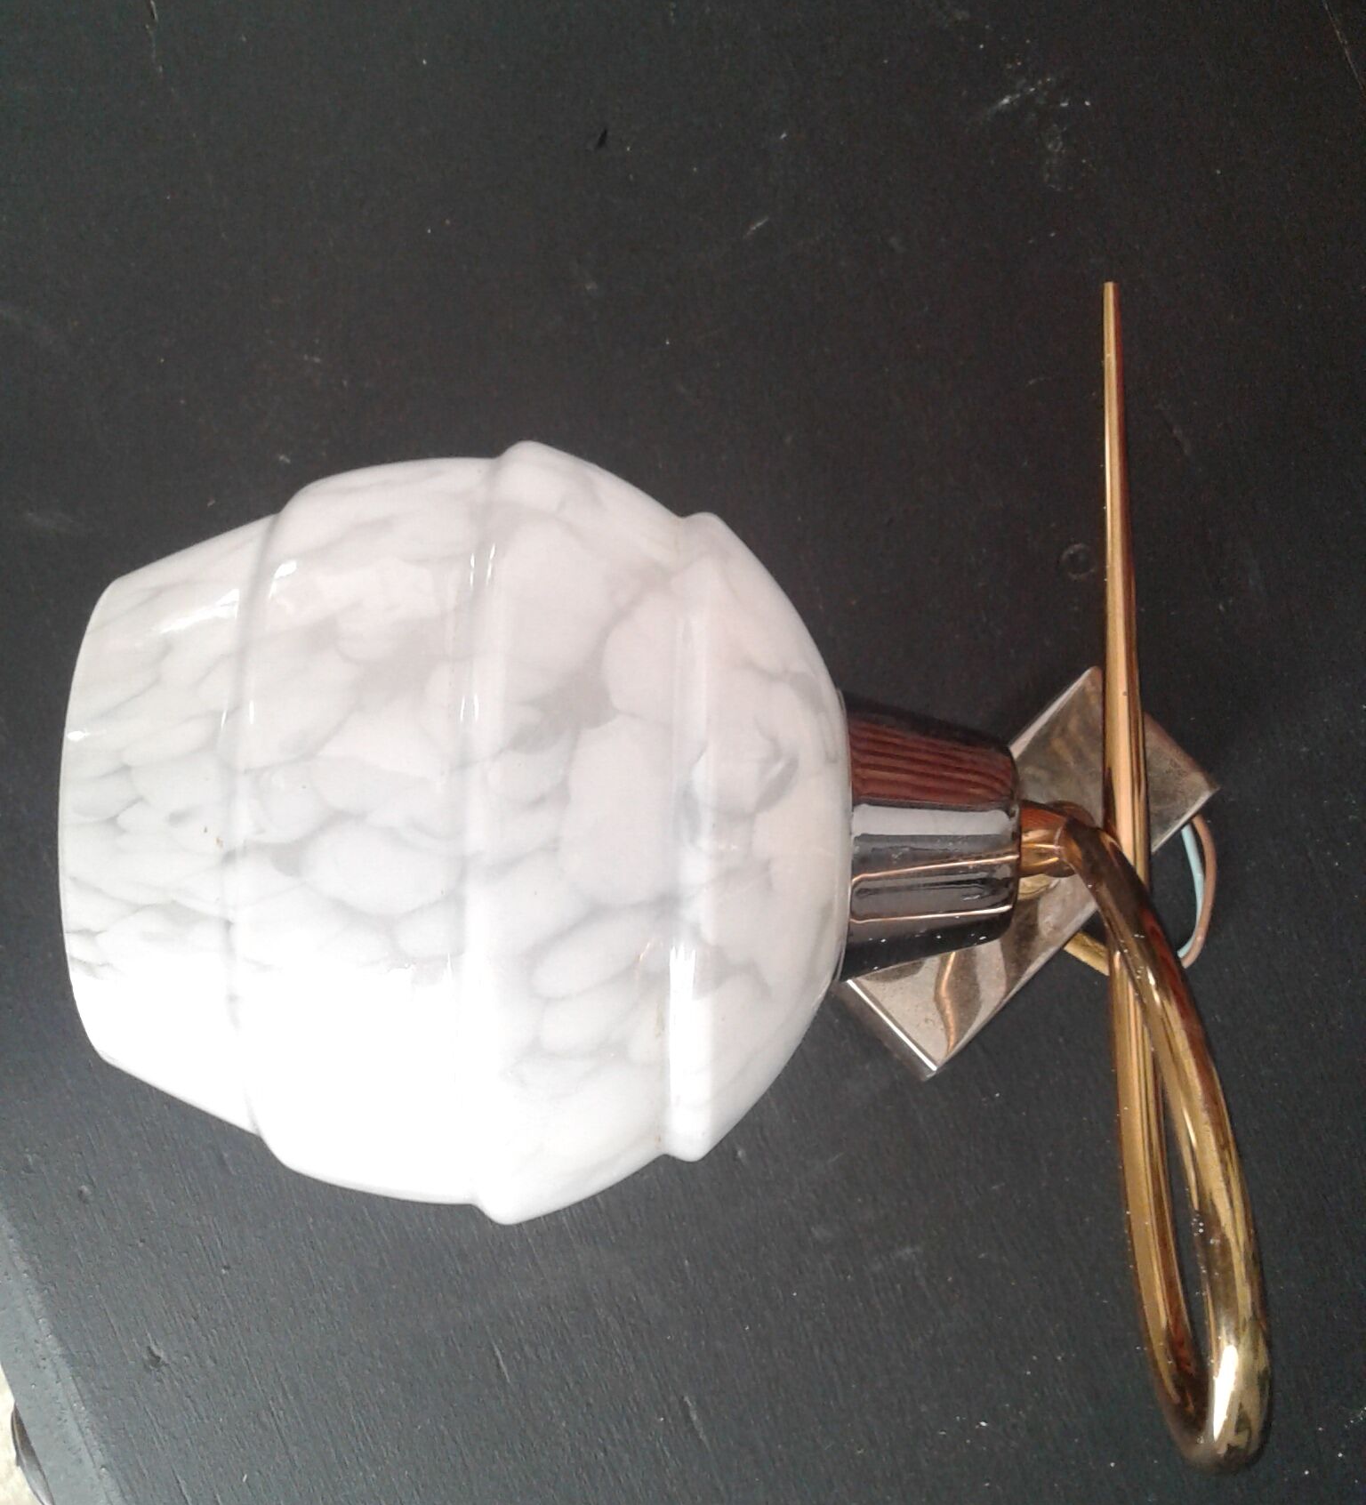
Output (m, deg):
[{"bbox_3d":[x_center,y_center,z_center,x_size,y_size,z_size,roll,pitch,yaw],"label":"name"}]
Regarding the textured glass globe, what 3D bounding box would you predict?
[{"bbox_3d":[-0.034,0.013,0.317,0.118,0.127,0.127,2,87,-2],"label":"textured glass globe"}]

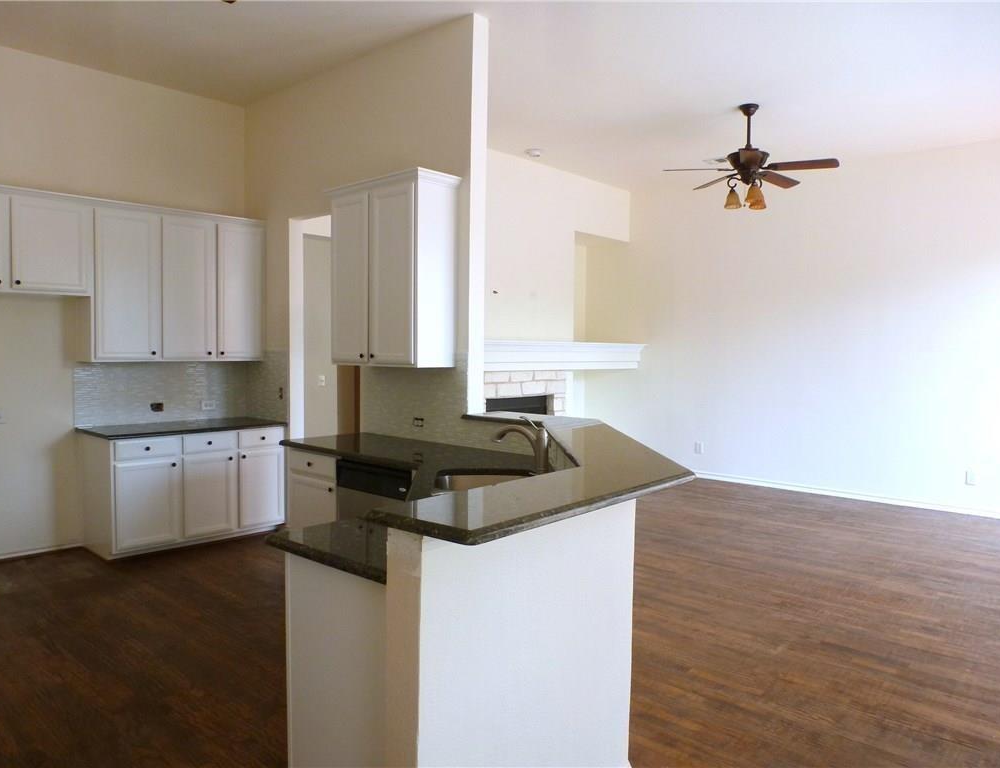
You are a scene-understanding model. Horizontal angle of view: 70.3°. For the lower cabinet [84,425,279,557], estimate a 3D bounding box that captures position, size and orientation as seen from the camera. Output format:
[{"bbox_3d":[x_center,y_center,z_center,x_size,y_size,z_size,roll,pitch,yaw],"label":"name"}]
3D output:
[{"bbox_3d":[-2.413,0.778,5.504,0.618,0.862,1.291,4,4,43],"label":"lower cabinet"}]

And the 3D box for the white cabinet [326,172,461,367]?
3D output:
[{"bbox_3d":[-0.695,-0.679,4.486,0.928,1.135,0.340,4,4,43],"label":"white cabinet"}]

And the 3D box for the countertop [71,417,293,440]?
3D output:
[{"bbox_3d":[-2.408,0.333,5.453,0.656,0.035,1.321,4,4,43],"label":"countertop"}]

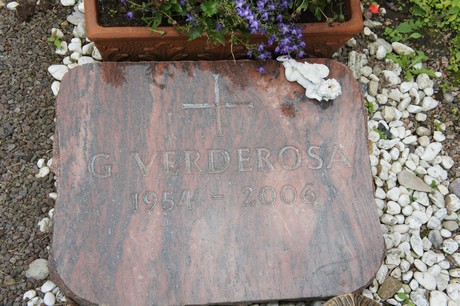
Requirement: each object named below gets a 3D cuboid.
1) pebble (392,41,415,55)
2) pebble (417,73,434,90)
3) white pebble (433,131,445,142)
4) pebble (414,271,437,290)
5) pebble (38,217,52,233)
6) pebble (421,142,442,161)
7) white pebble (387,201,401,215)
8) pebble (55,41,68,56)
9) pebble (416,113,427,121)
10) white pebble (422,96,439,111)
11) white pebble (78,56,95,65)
[{"bbox_3d":[0.395,-0.239,1.422,0.056,0.019,0.025,27,66,8],"label":"pebble"},{"bbox_3d":[0.433,-0.159,1.389,0.034,0.027,0.041,-28,71,-17],"label":"pebble"},{"bbox_3d":[0.446,-0.035,1.333,0.023,0.018,0.027,-41,75,-20],"label":"white pebble"},{"bbox_3d":[0.374,0.245,1.196,0.051,0.023,0.029,41,68,13],"label":"pebble"},{"bbox_3d":[-0.348,0.136,1.183,0.024,0.019,0.029,-17,68,-12],"label":"pebble"},{"bbox_3d":[0.424,-0.003,1.315,0.056,0.022,0.028,-36,73,-19],"label":"pebble"},{"bbox_3d":[0.329,0.110,1.255,0.025,0.019,0.030,-37,73,-19],"label":"white pebble"},{"bbox_3d":[-0.363,-0.225,1.349,0.025,0.020,0.033,20,65,4],"label":"pebble"},{"bbox_3d":[0.413,-0.077,1.349,0.023,0.015,0.019,5,65,-3],"label":"pebble"},{"bbox_3d":[0.438,-0.108,1.365,0.037,0.024,0.030,-24,69,-15],"label":"white pebble"},{"bbox_3d":[-0.307,-0.196,1.341,0.035,0.017,0.022,-1,65,-5],"label":"white pebble"}]

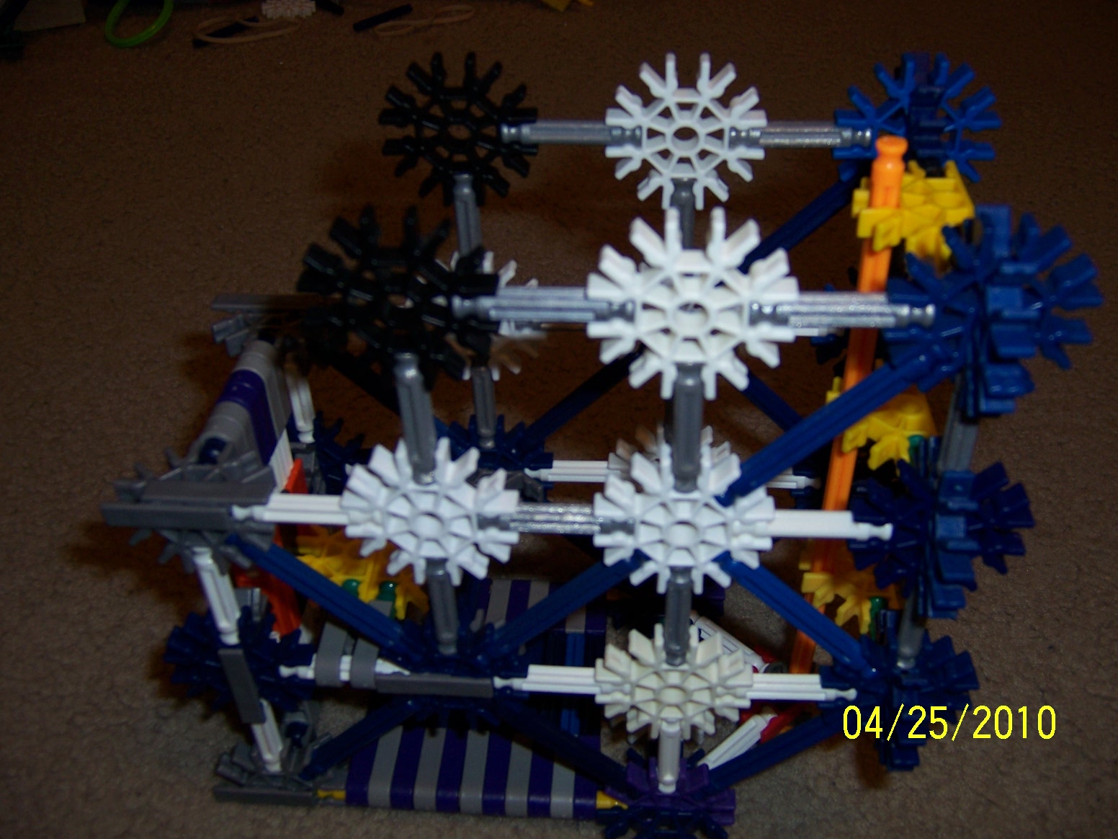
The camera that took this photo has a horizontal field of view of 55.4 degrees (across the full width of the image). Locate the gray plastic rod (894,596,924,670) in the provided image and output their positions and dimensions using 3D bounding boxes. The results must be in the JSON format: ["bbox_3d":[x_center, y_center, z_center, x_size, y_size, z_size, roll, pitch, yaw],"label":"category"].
[{"bbox_3d":[0.081,0.045,0.239,0.006,0.033,0.006,1,38,5],"label":"gray plastic rod"}]

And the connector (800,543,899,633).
[{"bbox_3d":[0.076,0.042,0.281,0.021,0.006,0.036,1,38,5],"label":"connector"}]

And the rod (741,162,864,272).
[{"bbox_3d":[0.058,-0.045,0.268,0.006,0.054,0.006,38,32,-22],"label":"rod"}]

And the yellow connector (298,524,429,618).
[{"bbox_3d":[-0.051,0.040,0.297,0.048,0.006,0.039,1,38,5],"label":"yellow connector"}]

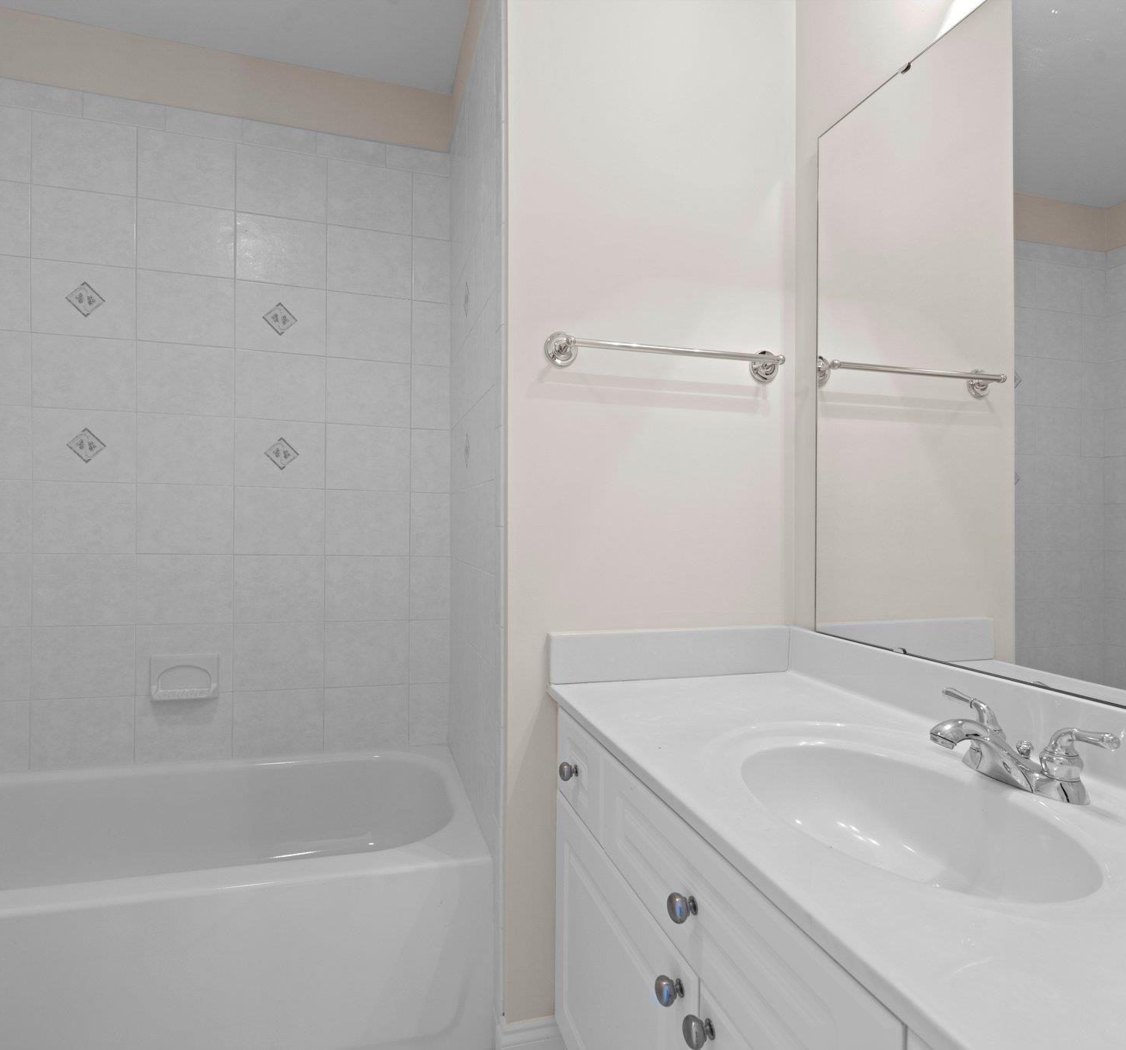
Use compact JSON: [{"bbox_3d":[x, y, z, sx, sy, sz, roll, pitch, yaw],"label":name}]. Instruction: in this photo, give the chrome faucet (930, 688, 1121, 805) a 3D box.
[{"bbox_3d":[0.534,0.280,0.828,0.170,0.090,0.235,1,0,-17],"label":"chrome faucet"}]

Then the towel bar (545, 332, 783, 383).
[{"bbox_3d":[0.229,-0.345,1.331,0.530,0.072,0.070,1,0,-17],"label":"towel bar"}]

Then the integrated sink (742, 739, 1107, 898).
[{"bbox_3d":[0.387,0.391,0.761,0.313,0.137,0.402,1,0,-17],"label":"integrated sink"}]

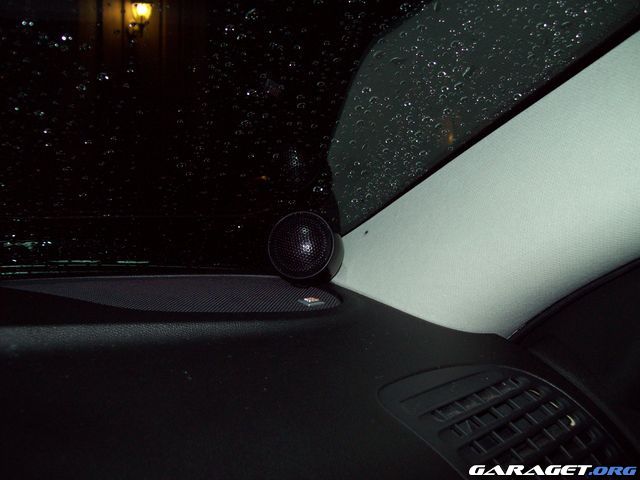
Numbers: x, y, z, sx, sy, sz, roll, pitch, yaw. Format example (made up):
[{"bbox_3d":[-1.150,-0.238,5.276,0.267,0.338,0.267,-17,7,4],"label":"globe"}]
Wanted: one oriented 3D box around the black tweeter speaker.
[{"bbox_3d":[-0.011,0.007,0.531,0.054,0.054,0.036,2,-11,13],"label":"black tweeter speaker"}]

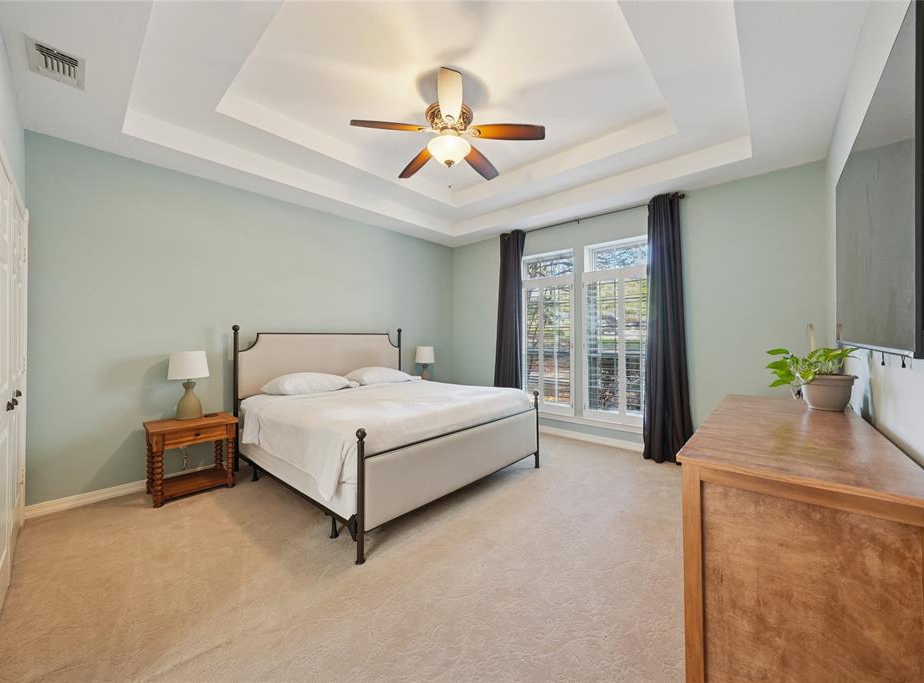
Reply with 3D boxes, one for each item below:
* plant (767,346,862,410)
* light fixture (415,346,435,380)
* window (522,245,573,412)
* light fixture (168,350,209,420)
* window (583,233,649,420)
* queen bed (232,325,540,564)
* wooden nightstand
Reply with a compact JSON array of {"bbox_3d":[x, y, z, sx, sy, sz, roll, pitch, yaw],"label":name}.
[{"bbox_3d":[1.932,0.198,1.909,0.340,0.330,0.300,0,1,42],"label":"plant"},{"bbox_3d":[-0.532,0.354,4.960,0.285,0.596,0.285,0,0,0],"label":"light fixture"},{"bbox_3d":[1.095,-0.117,4.550,0.830,2.085,0.100,0,1,42],"label":"window"},{"bbox_3d":[-2.340,0.370,2.926,0.285,0.596,0.285,0,1,42],"label":"light fixture"},{"bbox_3d":[1.825,-0.114,3.901,0.875,2.085,0.100,0,1,42],"label":"window"},{"bbox_3d":[-0.702,0.542,3.313,2.110,1.394,1.990,0,1,42],"label":"queen bed"},{"bbox_3d":[-2.255,0.956,2.845,0.447,0.576,0.544,0,1,42],"label":"wooden nightstand"}]

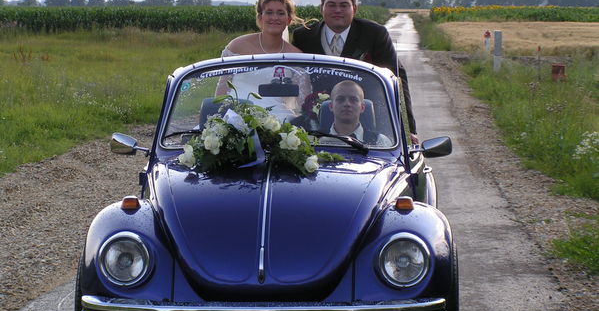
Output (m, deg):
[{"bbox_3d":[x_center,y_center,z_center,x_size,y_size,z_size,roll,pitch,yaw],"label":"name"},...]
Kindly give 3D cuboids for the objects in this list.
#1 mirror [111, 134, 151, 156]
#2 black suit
[{"bbox_3d":[-0.802,-0.052,9.360,0.190,0.105,0.100,0,4,3],"label":"mirror"},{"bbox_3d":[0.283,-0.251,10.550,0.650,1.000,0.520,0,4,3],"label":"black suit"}]

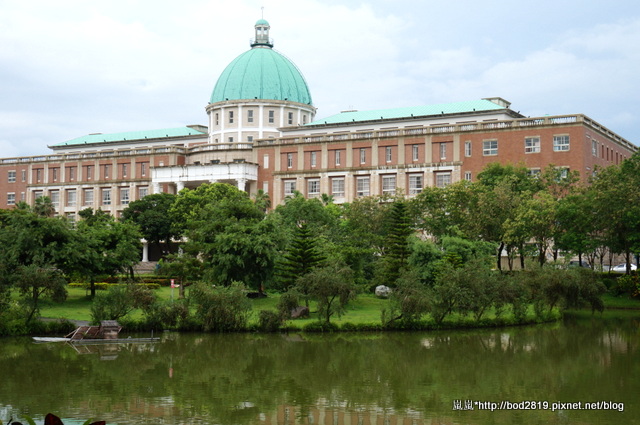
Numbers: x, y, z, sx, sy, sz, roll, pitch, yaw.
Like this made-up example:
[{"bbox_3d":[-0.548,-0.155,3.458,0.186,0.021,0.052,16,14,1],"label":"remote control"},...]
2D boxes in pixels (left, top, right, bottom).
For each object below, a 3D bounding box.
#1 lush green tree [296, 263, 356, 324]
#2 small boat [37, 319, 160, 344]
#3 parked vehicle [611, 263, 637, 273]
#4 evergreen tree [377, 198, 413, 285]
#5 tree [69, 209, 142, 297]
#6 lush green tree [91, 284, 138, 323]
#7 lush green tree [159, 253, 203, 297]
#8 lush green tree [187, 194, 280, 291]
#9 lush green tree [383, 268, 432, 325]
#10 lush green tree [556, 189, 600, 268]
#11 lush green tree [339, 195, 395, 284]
[{"bbox_3d":[0.437,5.514,58.500,4.030,4.170,3.830,0,-3,0],"label":"lush green tree"},{"bbox_3d":[-13.031,6.936,50.500,7.200,1.300,2.000,0,-3,-3],"label":"small boat"},{"bbox_3d":[41.924,7.694,119.000,4.500,1.470,1.750,-1,-3,21],"label":"parked vehicle"},{"bbox_3d":[7.012,3.101,83.000,3.700,8.490,3.700,0,-3,0],"label":"evergreen tree"},{"bbox_3d":[-19.231,3.631,78.000,6.630,7.980,6.300,0,-3,0],"label":"tree"},{"bbox_3d":[-14.004,6.239,59.000,3.120,2.710,2.960,0,-3,0],"label":"lush green tree"},{"bbox_3d":[-12.347,5.576,77.000,3.890,4.070,3.700,0,-3,0],"label":"lush green tree"},{"bbox_3d":[-7.855,2.860,79.000,8.900,8.990,8.200,0,-3,0],"label":"lush green tree"},{"bbox_3d":[5.816,5.682,58.500,3.230,3.830,3.400,0,-3,0],"label":"lush green tree"},{"bbox_3d":[29.302,2.219,99.000,5.230,9.440,5.200,0,-3,0],"label":"lush green tree"},{"bbox_3d":[5.024,2.971,94.000,6.050,9.830,6.000,0,-3,0],"label":"lush green tree"}]

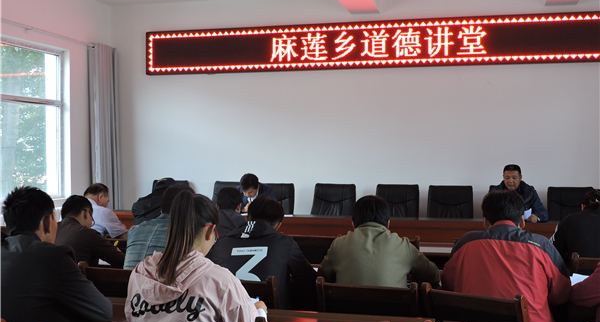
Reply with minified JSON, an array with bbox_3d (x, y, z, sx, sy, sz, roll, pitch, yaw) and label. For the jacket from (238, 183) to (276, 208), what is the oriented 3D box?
[{"bbox_3d":[-0.479,0.551,7.641,0.490,0.600,0.400,0,1,8],"label":"jacket"}]

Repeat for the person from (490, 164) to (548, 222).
[{"bbox_3d":[2.163,0.694,6.865,0.580,1.290,0.780,0,1,15],"label":"person"}]

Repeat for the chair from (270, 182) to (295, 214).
[{"bbox_3d":[-0.367,0.803,7.836,0.570,1.060,0.620,0,1,14],"label":"chair"}]

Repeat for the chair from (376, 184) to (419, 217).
[{"bbox_3d":[1.014,0.807,7.360,0.570,1.060,0.620,0,1,14],"label":"chair"}]

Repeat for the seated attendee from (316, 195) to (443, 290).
[{"bbox_3d":[0.404,0.776,3.434,0.580,1.200,0.800,0,1,11],"label":"seated attendee"}]

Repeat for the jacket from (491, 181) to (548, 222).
[{"bbox_3d":[2.127,0.531,6.845,0.600,0.680,0.520,0,1,14],"label":"jacket"}]

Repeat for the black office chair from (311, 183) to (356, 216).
[{"bbox_3d":[0.345,0.800,7.846,0.570,1.060,0.620,0,1,14],"label":"black office chair"}]

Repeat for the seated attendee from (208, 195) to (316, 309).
[{"bbox_3d":[-0.185,0.775,3.505,0.560,1.200,0.780,0,1,12],"label":"seated attendee"}]

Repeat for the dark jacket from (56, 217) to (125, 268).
[{"bbox_3d":[-1.198,0.632,3.908,0.520,0.630,0.600,0,1,19],"label":"dark jacket"}]

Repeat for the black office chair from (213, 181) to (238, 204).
[{"bbox_3d":[-0.867,0.800,8.103,0.570,1.060,0.620,0,1,14],"label":"black office chair"}]

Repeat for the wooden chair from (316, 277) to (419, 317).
[{"bbox_3d":[0.334,0.934,3.090,0.440,0.890,0.500,0,1,17],"label":"wooden chair"}]

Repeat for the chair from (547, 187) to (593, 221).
[{"bbox_3d":[2.825,0.812,7.214,0.570,1.060,0.620,0,1,14],"label":"chair"}]

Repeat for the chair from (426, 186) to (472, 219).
[{"bbox_3d":[1.552,0.808,7.176,0.570,1.060,0.620,0,1,14],"label":"chair"}]

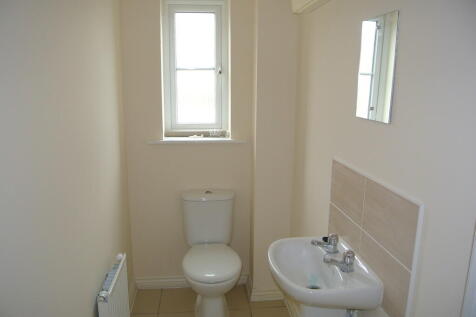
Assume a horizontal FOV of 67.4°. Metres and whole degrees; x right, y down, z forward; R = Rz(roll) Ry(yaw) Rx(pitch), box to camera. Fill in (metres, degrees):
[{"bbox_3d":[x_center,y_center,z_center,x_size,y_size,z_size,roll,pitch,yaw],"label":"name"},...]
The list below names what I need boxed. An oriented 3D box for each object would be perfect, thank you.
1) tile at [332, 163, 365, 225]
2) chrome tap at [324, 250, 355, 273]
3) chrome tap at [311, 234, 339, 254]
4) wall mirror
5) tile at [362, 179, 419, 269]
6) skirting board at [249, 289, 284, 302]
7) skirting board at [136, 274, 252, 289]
[{"bbox_3d":[0.500,0.151,1.641,0.010,0.221,0.349,-1,12,-7],"label":"tile"},{"bbox_3d":[0.408,0.410,1.424,0.125,0.085,0.050,-1,12,-7],"label":"chrome tap"},{"bbox_3d":[0.392,0.377,1.583,0.125,0.085,0.050,-1,12,-7],"label":"chrome tap"},{"bbox_3d":[0.527,-0.340,1.359,0.008,0.391,0.277,-1,12,-7],"label":"wall mirror"},{"bbox_3d":[0.543,0.222,1.295,0.010,0.221,0.349,-1,12,-7],"label":"tile"},{"bbox_3d":[0.246,0.987,2.596,0.297,0.094,0.018,-1,12,-7],"label":"skirting board"},{"bbox_3d":[-0.344,0.950,2.749,0.846,0.097,0.018,-1,12,-7],"label":"skirting board"}]

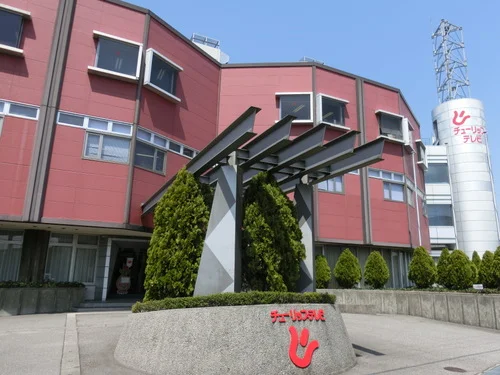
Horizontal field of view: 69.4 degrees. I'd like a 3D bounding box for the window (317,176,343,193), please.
[{"bbox_3d":[4.166,-0.253,18.568,1.619,1.100,0.120,8,-15,-25],"label":"window"}]

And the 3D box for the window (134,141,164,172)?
[{"bbox_3d":[-3.741,-1.128,13.675,0.139,1.049,1.534,-7,-15,33],"label":"window"}]

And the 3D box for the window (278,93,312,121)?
[{"bbox_3d":[2.323,-4.110,18.980,1.965,1.731,0.305,0,-13,4],"label":"window"}]

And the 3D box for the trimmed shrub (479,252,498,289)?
[{"bbox_3d":[9.190,3.185,13.944,0.870,1.461,0.870,-7,-15,32],"label":"trimmed shrub"}]

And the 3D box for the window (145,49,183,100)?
[{"bbox_3d":[-3.801,-4.909,16.126,0.305,1.680,1.894,-8,-16,33],"label":"window"}]

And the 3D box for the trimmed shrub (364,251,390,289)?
[{"bbox_3d":[5.992,3.906,16.999,1.200,1.783,1.200,-3,-14,19],"label":"trimmed shrub"}]

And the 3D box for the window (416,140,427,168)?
[{"bbox_3d":[12.506,-2.238,26.163,0.305,1.660,1.914,-8,-16,33],"label":"window"}]

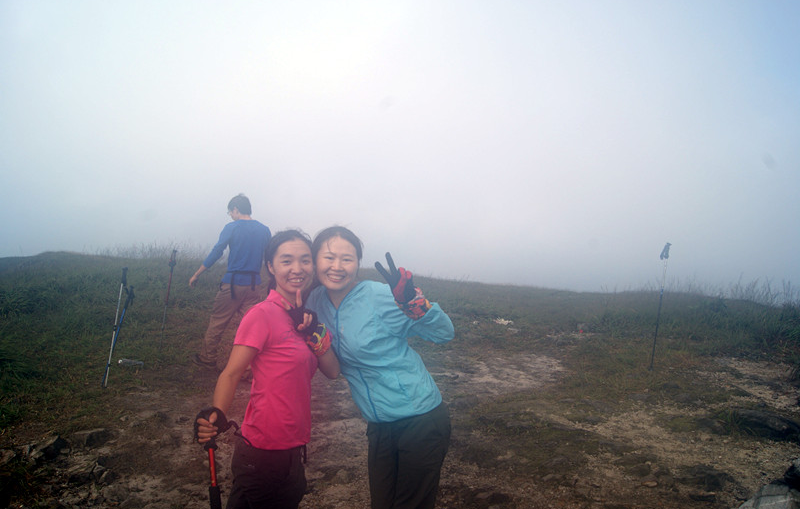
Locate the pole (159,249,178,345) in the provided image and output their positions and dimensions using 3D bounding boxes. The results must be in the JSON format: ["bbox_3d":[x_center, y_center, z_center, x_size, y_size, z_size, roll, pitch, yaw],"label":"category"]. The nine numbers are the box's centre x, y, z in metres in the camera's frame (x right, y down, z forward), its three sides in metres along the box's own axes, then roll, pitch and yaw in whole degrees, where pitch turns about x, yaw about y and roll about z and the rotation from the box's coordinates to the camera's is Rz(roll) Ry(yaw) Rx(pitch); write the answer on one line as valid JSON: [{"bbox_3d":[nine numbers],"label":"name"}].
[{"bbox_3d":[-2.371,0.451,6.150,0.080,1.030,0.080,9,4,17],"label":"pole"}]

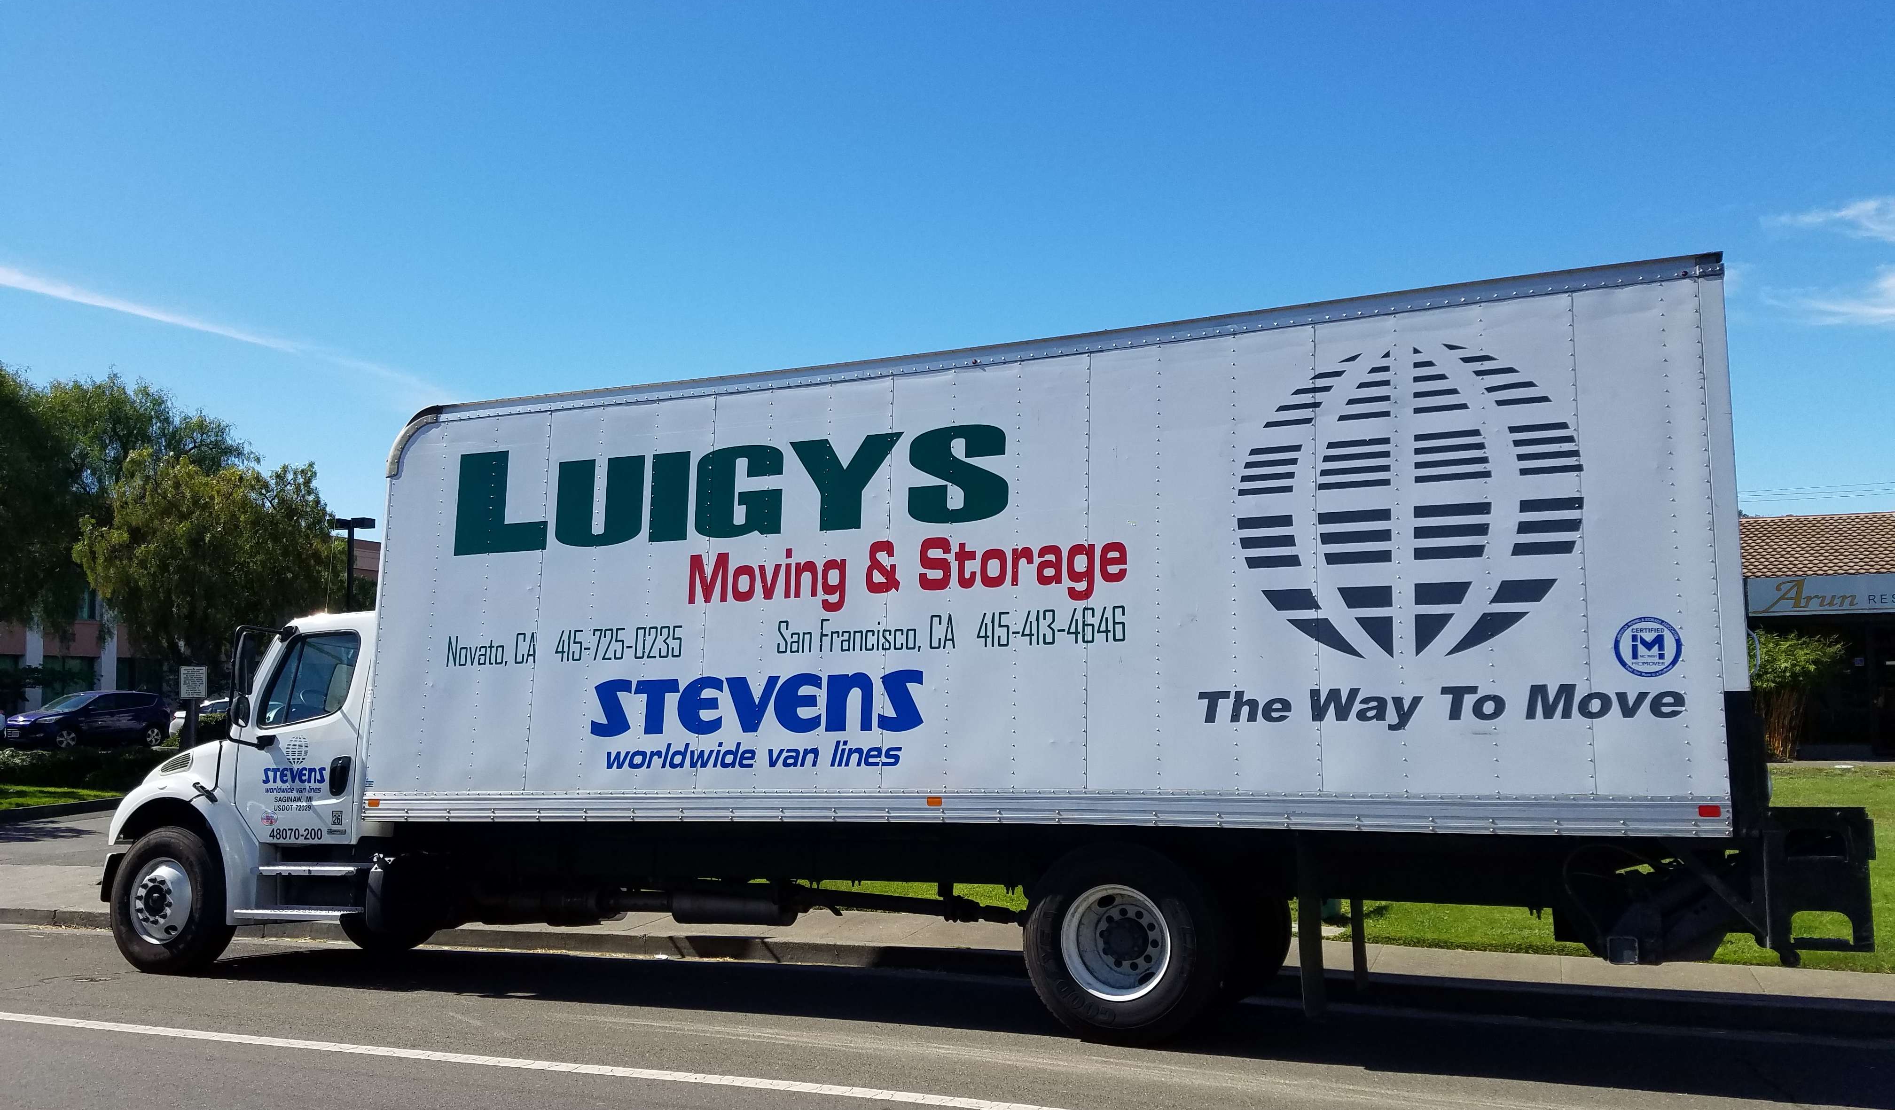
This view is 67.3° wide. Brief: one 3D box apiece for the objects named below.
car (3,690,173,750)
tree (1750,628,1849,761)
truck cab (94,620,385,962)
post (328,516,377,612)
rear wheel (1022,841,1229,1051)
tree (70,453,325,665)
[{"bbox_3d":[-24.434,4.737,40.622,1.860,1.680,4.520,-3,-6,23],"label":"car"},{"bbox_3d":[13.847,2.310,23.500,1.950,2.250,1.850,-3,-6,23],"label":"tree"},{"bbox_3d":[-4.752,1.847,11.120,2.670,2.540,2.420,-3,-12,22],"label":"truck cab"},{"bbox_3d":[-15.017,2.042,35.695,1.300,6.100,0.500,-4,-7,30],"label":"post"},{"bbox_3d":[0.931,2.043,7.521,1.020,1.020,0.300,-3,-12,22],"label":"rear wheel"},{"bbox_3d":[-20.836,1.279,39.585,6.800,8.300,6.600,2,-6,-27],"label":"tree"}]

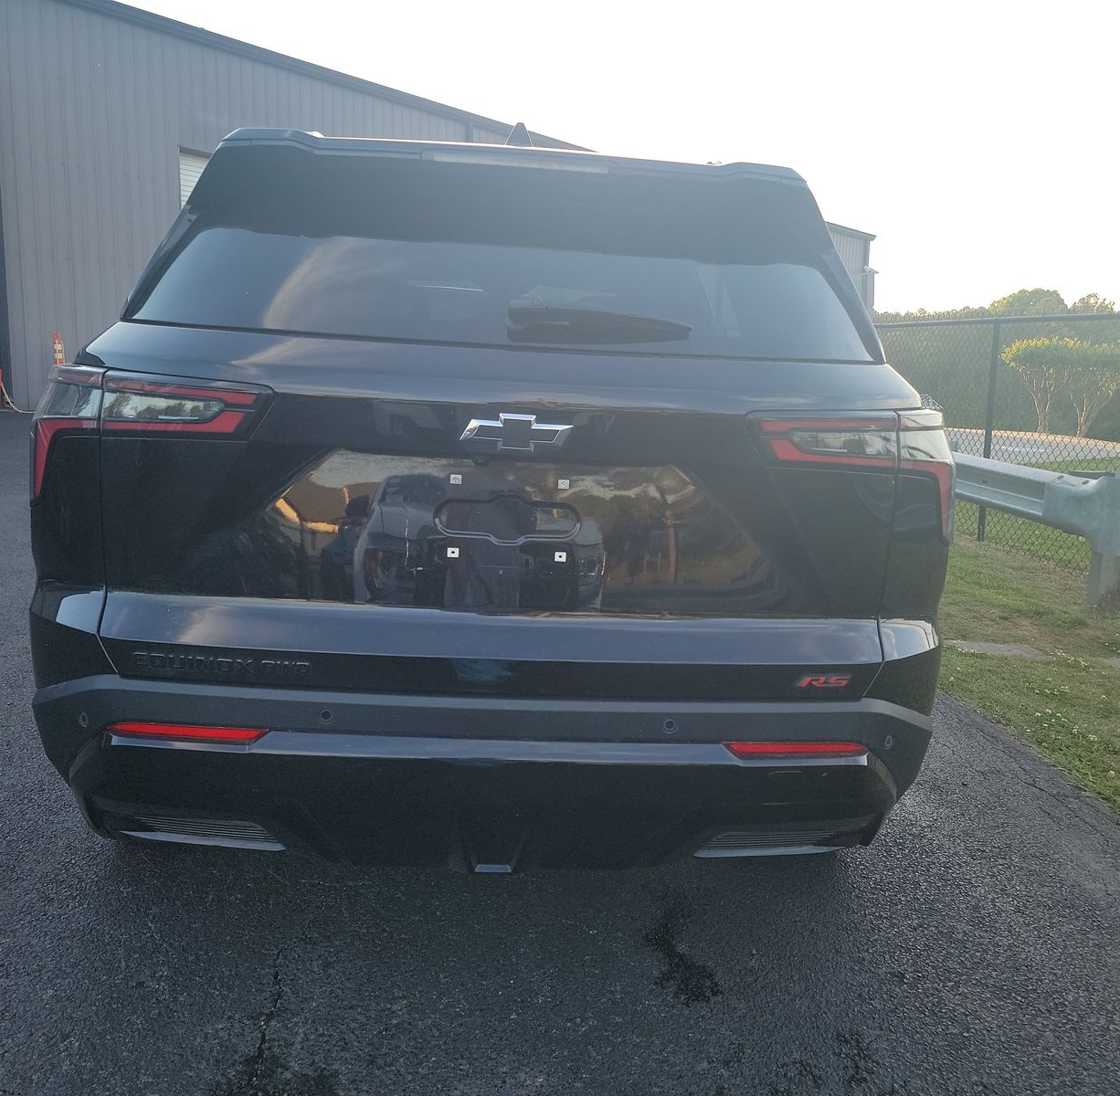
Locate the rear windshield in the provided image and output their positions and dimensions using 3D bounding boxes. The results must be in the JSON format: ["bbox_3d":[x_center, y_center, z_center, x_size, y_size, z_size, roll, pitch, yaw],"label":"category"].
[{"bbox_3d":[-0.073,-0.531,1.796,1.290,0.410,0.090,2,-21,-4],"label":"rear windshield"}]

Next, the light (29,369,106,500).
[{"bbox_3d":[-0.829,-0.193,1.705,0.190,0.240,0.180,4,8,5],"label":"light"}]

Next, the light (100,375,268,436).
[{"bbox_3d":[-0.606,-0.224,1.630,0.255,0.110,0.080,3,8,2],"label":"light"}]

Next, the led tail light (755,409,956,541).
[{"bbox_3d":[0.532,-0.127,1.792,0.440,0.245,0.180,1,8,-13],"label":"led tail light"}]

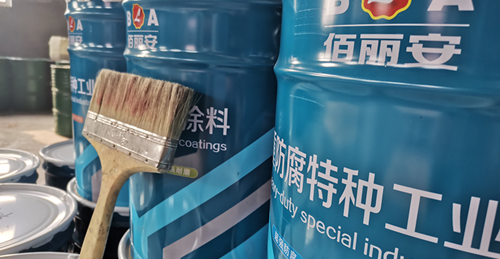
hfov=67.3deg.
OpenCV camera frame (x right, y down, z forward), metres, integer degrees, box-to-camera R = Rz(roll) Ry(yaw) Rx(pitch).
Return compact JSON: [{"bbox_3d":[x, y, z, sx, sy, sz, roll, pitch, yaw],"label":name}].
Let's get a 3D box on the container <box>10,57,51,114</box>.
[{"bbox_3d":[-3.590,-0.711,6.070,0.600,0.880,0.600,4,11,0],"label":"container"}]

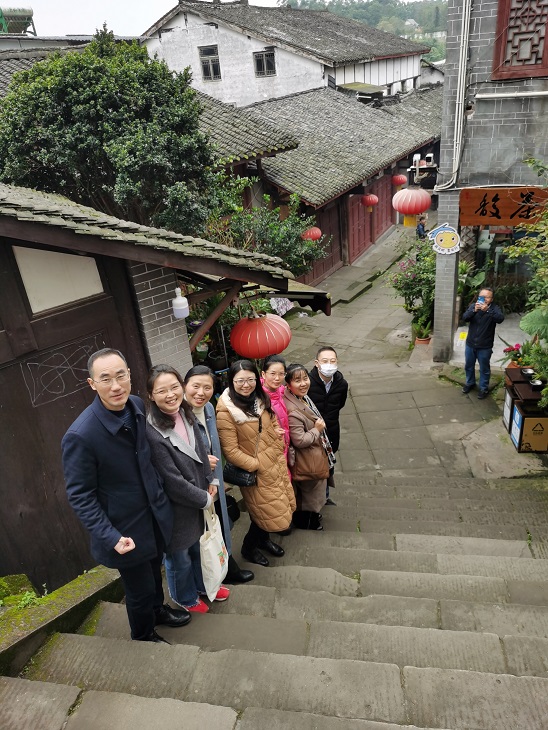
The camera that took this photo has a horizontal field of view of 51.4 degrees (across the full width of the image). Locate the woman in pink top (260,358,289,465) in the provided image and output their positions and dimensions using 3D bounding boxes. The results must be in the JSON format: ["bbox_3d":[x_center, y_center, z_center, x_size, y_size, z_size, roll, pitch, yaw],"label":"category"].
[{"bbox_3d":[0.083,0.624,4.114,0.380,1.600,0.500,20,37,38],"label":"woman in pink top"}]

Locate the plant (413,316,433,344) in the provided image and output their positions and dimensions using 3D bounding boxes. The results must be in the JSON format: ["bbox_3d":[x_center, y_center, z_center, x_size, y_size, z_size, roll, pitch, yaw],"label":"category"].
[{"bbox_3d":[2.616,-0.588,10.000,0.380,0.560,0.380,1,29,13],"label":"plant"}]

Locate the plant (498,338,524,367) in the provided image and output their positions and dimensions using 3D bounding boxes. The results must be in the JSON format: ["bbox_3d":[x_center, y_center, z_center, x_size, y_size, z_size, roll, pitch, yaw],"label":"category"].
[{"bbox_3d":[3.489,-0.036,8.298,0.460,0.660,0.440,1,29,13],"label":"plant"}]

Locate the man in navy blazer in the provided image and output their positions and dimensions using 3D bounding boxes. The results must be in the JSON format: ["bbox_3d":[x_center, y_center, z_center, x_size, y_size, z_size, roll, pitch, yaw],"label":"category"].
[{"bbox_3d":[-0.663,0.699,2.705,0.460,1.740,0.580,8,31,24],"label":"man in navy blazer"}]

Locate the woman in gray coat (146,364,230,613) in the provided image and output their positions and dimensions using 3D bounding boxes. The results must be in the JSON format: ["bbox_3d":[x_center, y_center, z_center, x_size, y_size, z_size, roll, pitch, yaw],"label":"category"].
[{"bbox_3d":[-0.447,0.727,3.091,0.370,1.610,0.450,17,35,36],"label":"woman in gray coat"}]

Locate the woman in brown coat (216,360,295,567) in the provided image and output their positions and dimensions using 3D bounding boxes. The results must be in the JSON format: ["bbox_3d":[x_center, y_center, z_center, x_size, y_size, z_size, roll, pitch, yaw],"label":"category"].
[{"bbox_3d":[-0.104,0.666,3.672,0.420,1.600,0.540,20,37,38],"label":"woman in brown coat"}]

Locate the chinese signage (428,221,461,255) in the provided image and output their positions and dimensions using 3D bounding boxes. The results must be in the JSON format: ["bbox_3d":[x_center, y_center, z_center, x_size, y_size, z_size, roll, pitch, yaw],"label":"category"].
[{"bbox_3d":[2.514,-1.865,8.398,0.470,0.470,0.050,3,29,15],"label":"chinese signage"}]

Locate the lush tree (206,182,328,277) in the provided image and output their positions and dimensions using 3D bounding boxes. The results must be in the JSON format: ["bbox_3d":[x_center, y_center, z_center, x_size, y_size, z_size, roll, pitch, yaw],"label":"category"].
[{"bbox_3d":[-0.125,-2.416,11.198,2.300,2.400,2.000,1,29,13],"label":"lush tree"}]

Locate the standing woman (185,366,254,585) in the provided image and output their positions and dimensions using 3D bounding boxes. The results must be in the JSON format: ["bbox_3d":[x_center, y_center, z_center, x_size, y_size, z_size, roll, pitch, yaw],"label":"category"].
[{"bbox_3d":[-0.332,0.690,3.354,0.400,1.600,0.500,8,31,24],"label":"standing woman"}]

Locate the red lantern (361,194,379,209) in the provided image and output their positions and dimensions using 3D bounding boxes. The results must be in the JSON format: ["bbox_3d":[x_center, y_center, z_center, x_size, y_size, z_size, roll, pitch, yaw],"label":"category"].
[{"bbox_3d":[2.831,-4.808,16.800,0.500,0.420,0.500,1,29,13],"label":"red lantern"}]

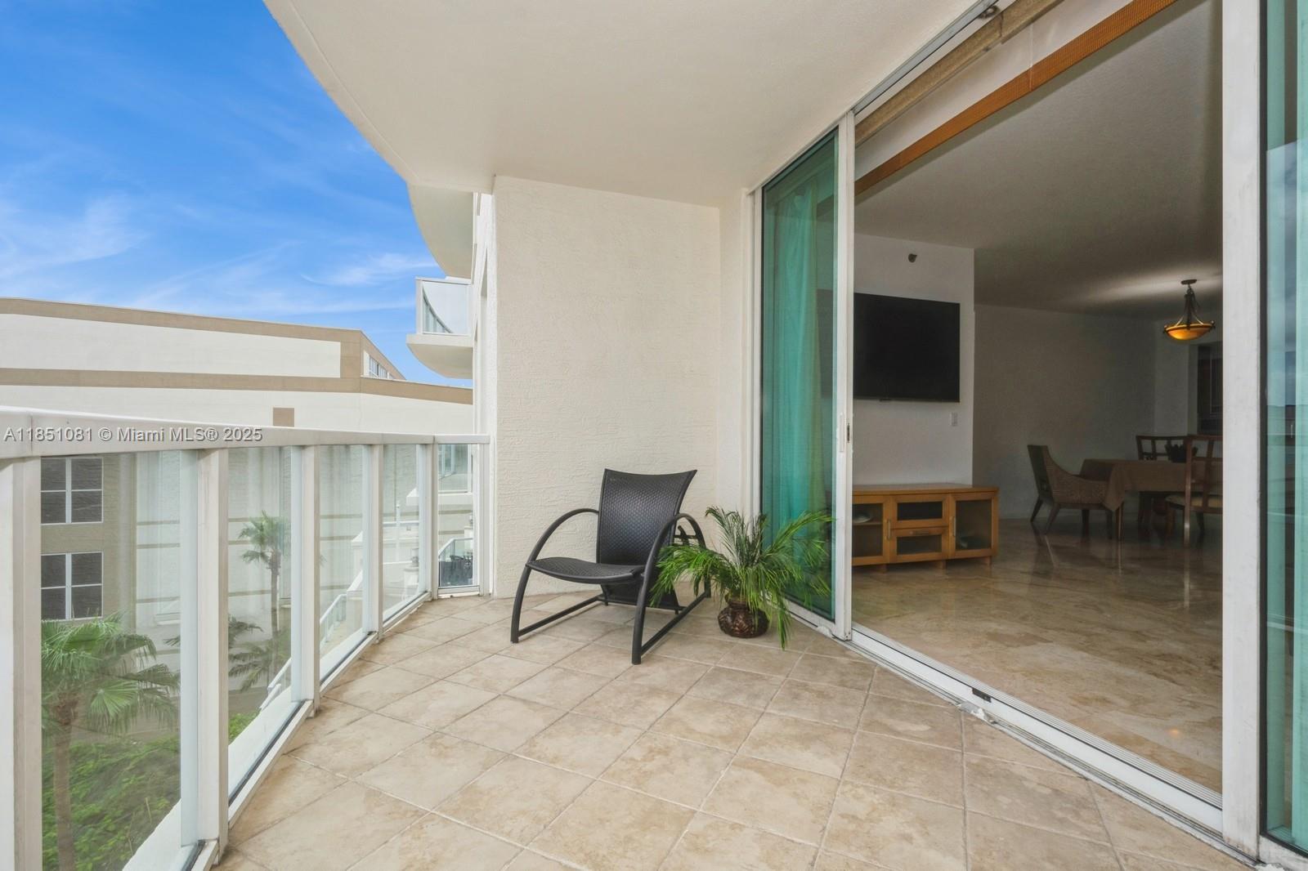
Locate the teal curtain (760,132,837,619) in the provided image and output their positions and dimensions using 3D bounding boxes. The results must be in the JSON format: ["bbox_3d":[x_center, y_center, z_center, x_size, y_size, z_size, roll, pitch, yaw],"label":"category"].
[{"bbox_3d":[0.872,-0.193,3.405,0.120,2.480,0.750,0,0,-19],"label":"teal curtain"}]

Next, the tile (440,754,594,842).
[{"bbox_3d":[-0.387,1.032,1.548,0.309,0.015,0.306,0,0,27],"label":"tile"}]

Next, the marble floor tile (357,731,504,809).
[{"bbox_3d":[-0.680,1.034,1.691,0.318,0.010,0.318,0,-1,26],"label":"marble floor tile"}]

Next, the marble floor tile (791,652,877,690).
[{"bbox_3d":[0.799,1.050,2.415,0.318,0.010,0.318,0,-1,26],"label":"marble floor tile"}]

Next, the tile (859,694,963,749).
[{"bbox_3d":[0.935,1.040,1.978,0.309,0.015,0.306,0,0,27],"label":"tile"}]

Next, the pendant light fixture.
[{"bbox_3d":[5.545,-1.305,5.648,0.385,0.610,0.385,1,0,-44],"label":"pendant light fixture"}]

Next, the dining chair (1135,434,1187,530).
[{"bbox_3d":[5.760,0.530,6.030,0.480,1.000,0.560,0,0,22],"label":"dining chair"}]

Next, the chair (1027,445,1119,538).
[{"bbox_3d":[4.527,0.577,5.998,0.640,0.940,0.660,0,0,24],"label":"chair"}]

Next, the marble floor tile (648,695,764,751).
[{"bbox_3d":[0.198,1.036,1.958,0.309,0.015,0.306,0,0,27],"label":"marble floor tile"}]

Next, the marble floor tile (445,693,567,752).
[{"bbox_3d":[-0.533,1.037,1.963,0.318,0.010,0.318,0,-1,26],"label":"marble floor tile"}]

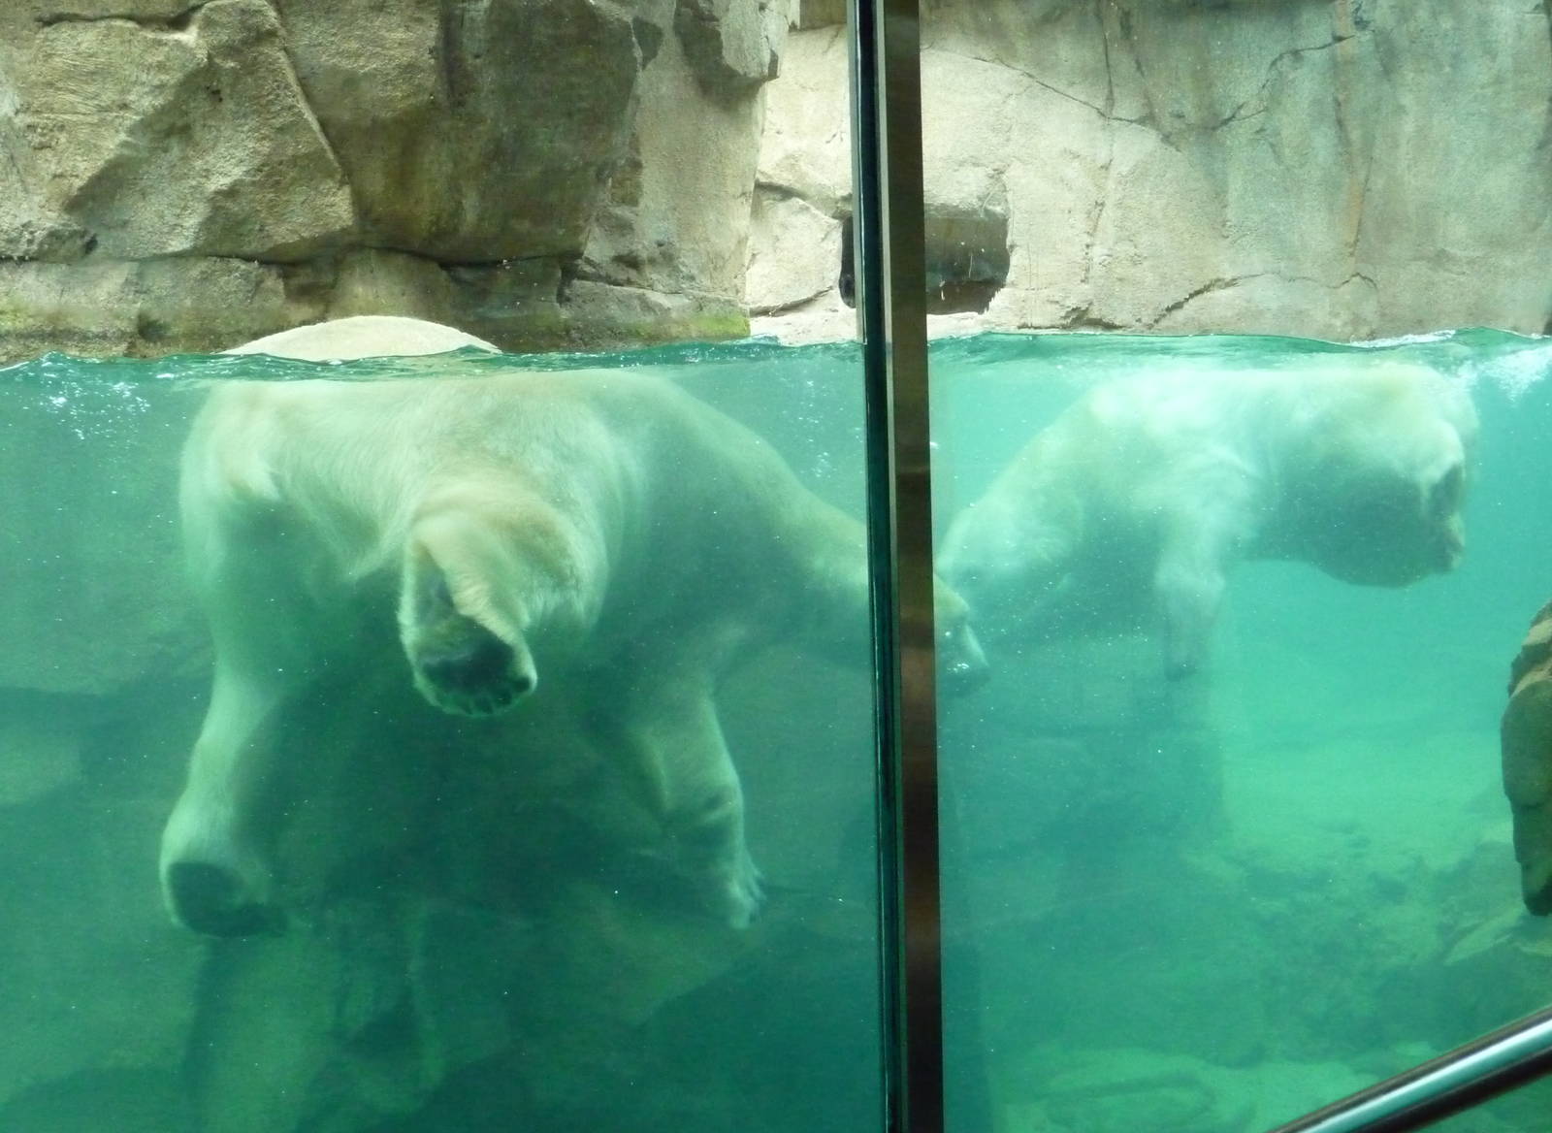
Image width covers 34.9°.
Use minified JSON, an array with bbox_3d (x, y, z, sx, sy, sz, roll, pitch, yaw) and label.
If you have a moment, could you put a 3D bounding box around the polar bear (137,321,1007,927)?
[{"bbox_3d":[-0.270,0.130,5.600,2.120,1.350,0.900,-4,4,-43],"label":"polar bear"}]

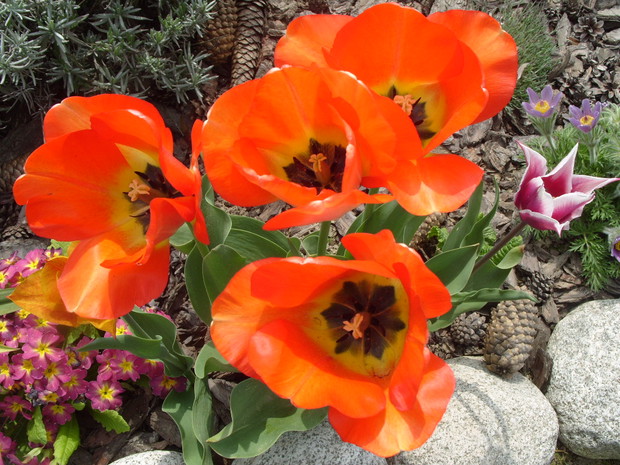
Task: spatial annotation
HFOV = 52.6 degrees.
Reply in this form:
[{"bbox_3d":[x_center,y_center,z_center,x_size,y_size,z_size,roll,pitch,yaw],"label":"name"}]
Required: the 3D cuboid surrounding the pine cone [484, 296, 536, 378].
[{"bbox_3d":[0.187,0.093,0.582,0.045,0.045,0.084,10,68,4],"label":"pine cone"}]

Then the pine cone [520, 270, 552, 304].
[{"bbox_3d":[0.229,0.056,0.635,0.030,0.030,0.034,15,66,9],"label":"pine cone"}]

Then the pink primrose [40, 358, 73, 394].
[{"bbox_3d":[-0.187,0.103,0.460,0.028,0.011,0.028,0,73,-9],"label":"pink primrose"}]

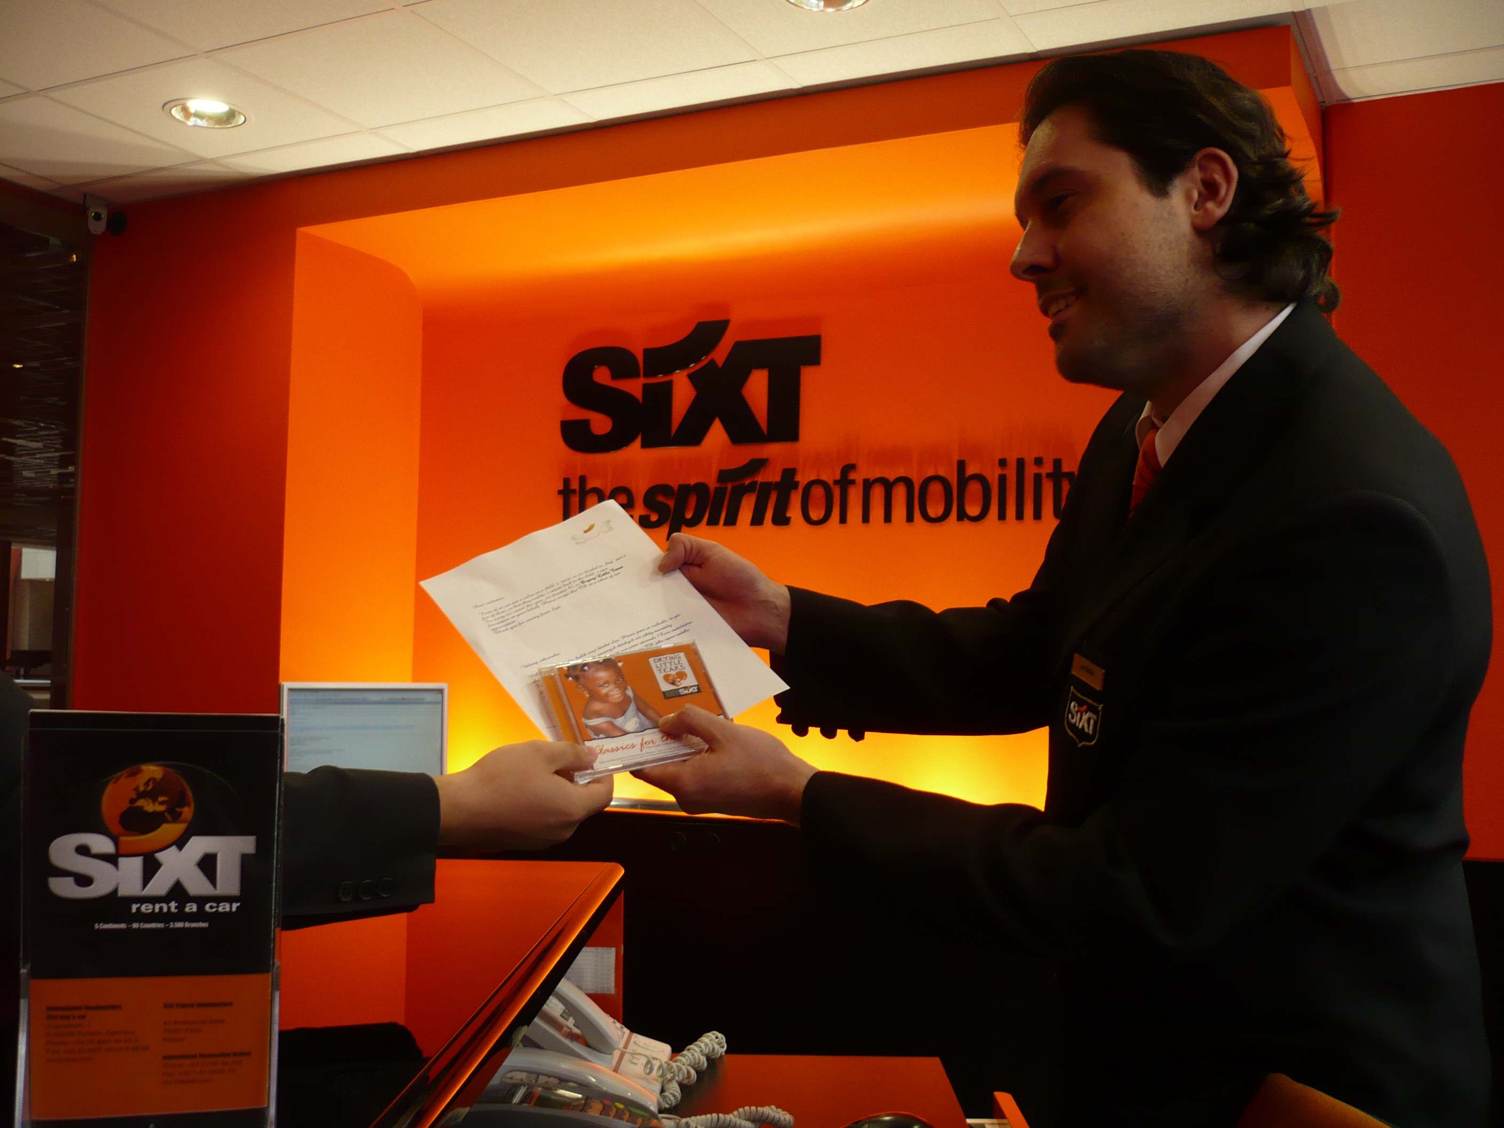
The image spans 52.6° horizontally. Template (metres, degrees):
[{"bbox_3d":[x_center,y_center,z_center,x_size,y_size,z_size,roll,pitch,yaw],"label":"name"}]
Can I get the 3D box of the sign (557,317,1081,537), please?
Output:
[{"bbox_3d":[0.175,-0.405,4.431,1.739,0.663,0.050,-1,-4,26],"label":"sign"}]

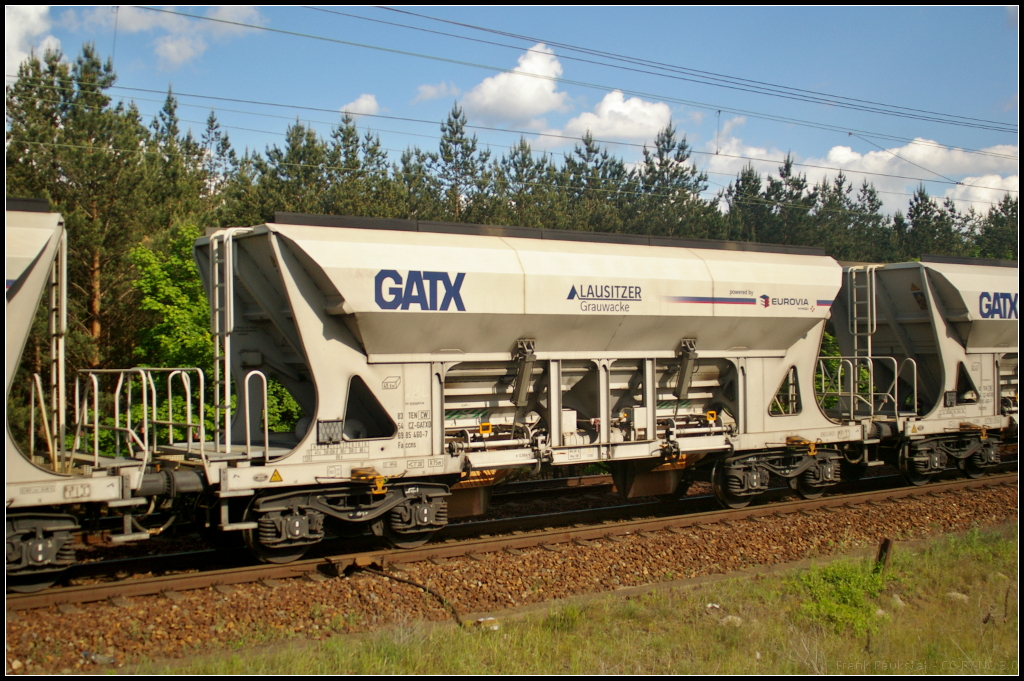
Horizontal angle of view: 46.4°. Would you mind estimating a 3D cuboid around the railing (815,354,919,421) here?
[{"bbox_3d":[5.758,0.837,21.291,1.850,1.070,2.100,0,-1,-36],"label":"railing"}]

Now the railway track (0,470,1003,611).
[{"bbox_3d":[1.937,2.767,18.678,19.000,0.200,1.650,0,-1,-36],"label":"railway track"}]

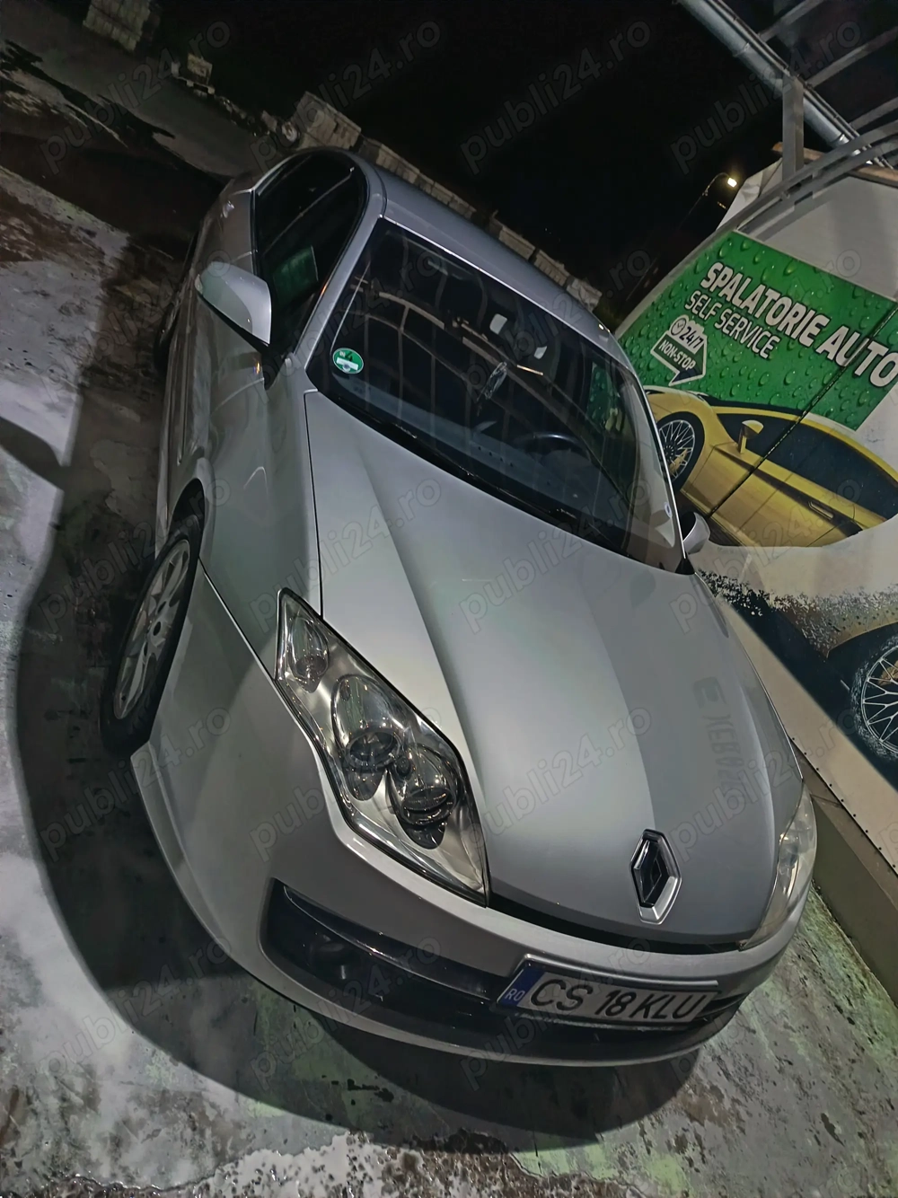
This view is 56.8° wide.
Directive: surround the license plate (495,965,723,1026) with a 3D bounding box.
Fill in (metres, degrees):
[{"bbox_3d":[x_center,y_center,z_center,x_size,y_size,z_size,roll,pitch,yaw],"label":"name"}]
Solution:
[{"bbox_3d":[0.321,0.767,1.609,0.520,0.112,0.025,21,23,-29],"label":"license plate"}]

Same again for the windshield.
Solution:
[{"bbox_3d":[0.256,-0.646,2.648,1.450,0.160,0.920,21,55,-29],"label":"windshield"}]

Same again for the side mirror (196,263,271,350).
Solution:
[{"bbox_3d":[-0.582,-0.817,2.277,0.230,0.170,0.170,21,26,-29],"label":"side mirror"}]

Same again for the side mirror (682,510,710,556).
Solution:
[{"bbox_3d":[0.924,-0.264,3.158,0.230,0.170,0.170,21,26,-29],"label":"side mirror"}]

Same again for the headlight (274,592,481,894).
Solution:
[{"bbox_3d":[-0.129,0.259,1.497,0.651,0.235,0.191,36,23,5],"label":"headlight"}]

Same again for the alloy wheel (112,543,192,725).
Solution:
[{"bbox_3d":[-0.666,0.093,2.070,0.190,0.460,0.460,21,26,-29],"label":"alloy wheel"}]

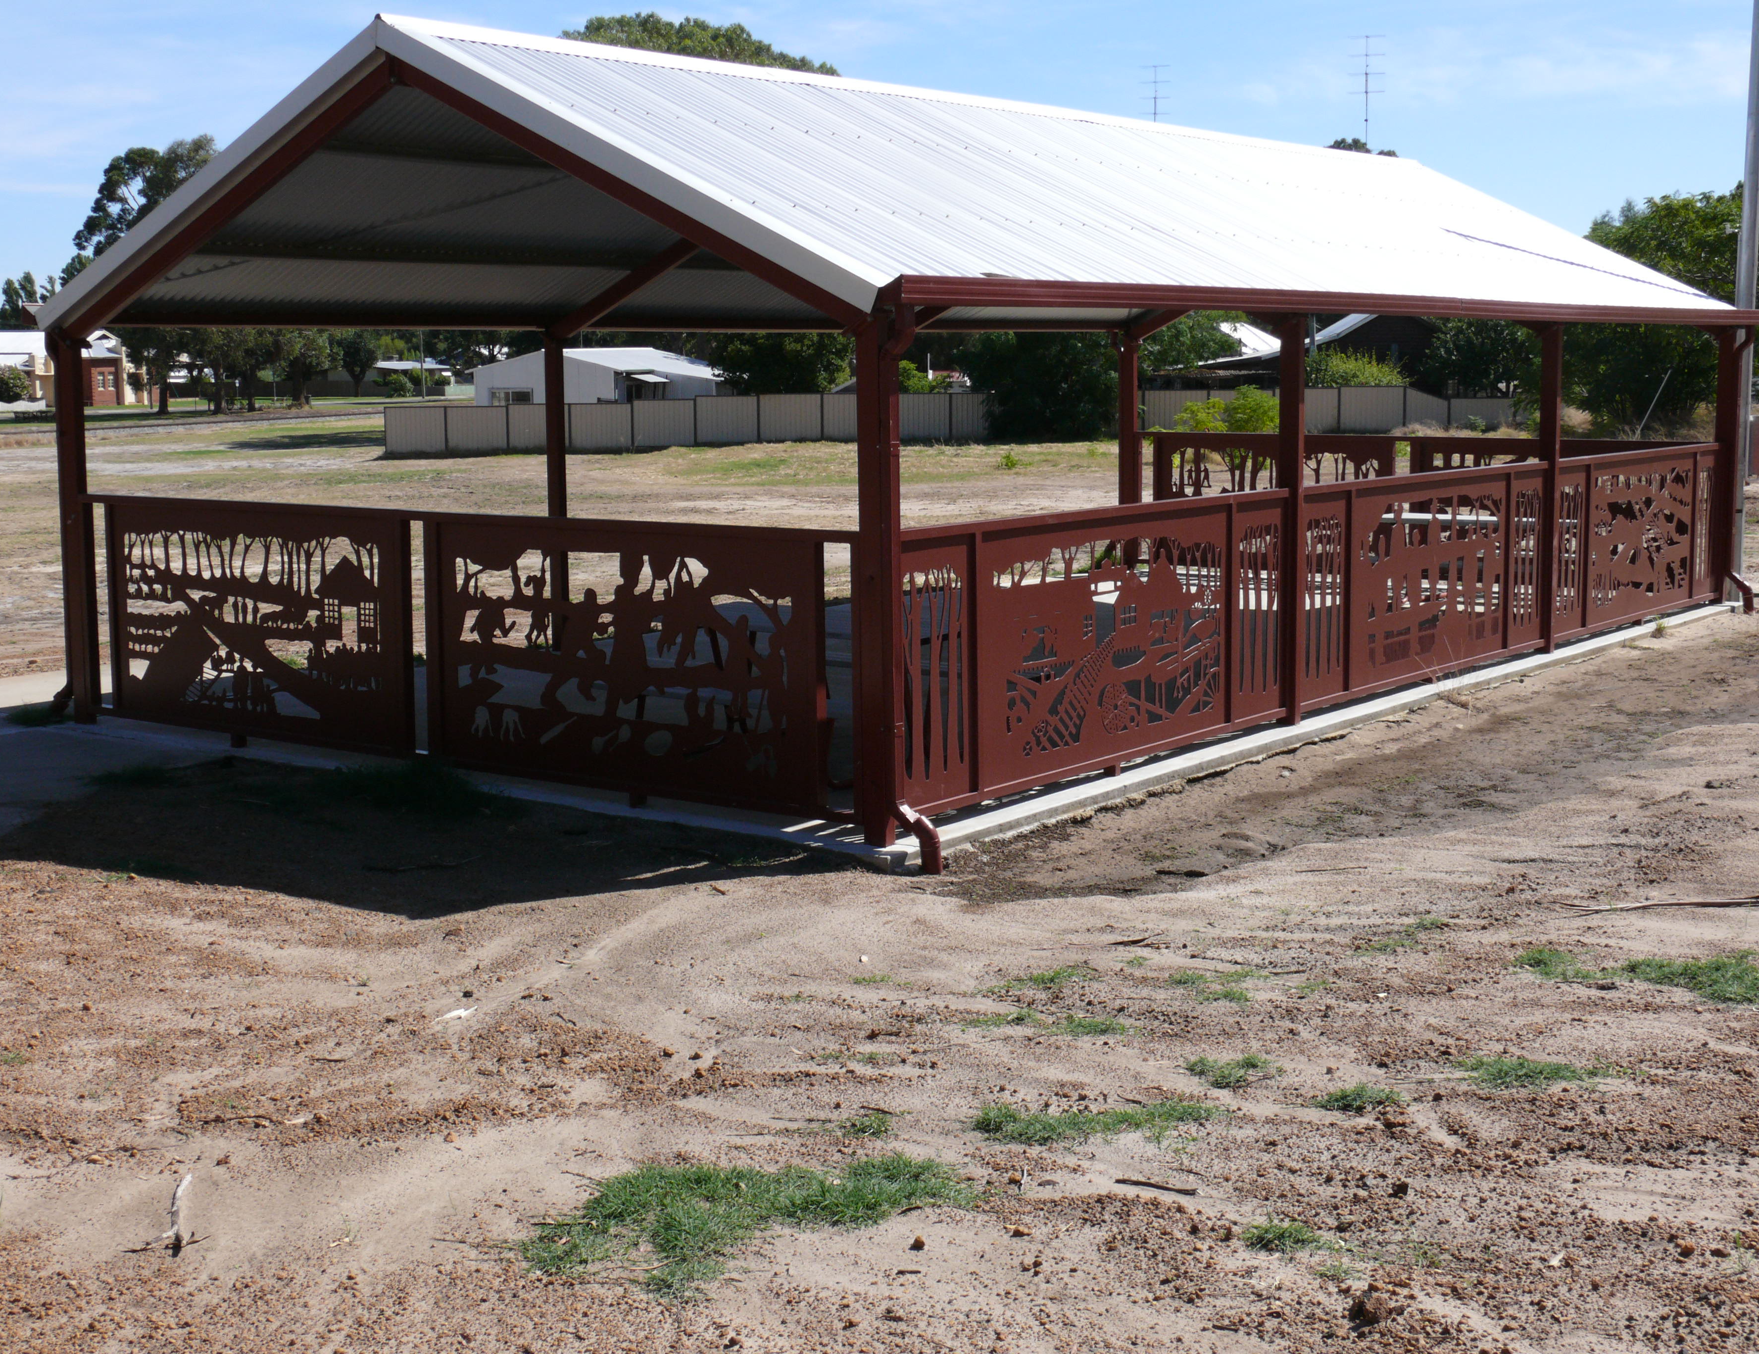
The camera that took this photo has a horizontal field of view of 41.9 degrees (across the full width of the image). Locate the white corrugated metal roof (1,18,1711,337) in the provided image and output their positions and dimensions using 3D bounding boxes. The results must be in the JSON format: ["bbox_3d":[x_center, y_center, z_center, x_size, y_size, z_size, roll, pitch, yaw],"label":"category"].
[{"bbox_3d":[1.229,-3.296,16.519,6.289,1.538,12.380,6,10,37],"label":"white corrugated metal roof"}]

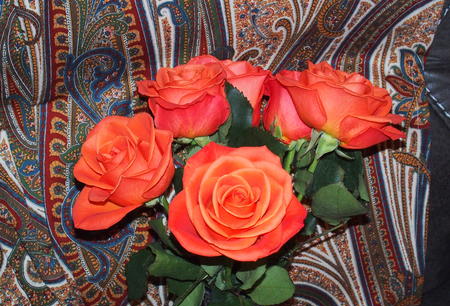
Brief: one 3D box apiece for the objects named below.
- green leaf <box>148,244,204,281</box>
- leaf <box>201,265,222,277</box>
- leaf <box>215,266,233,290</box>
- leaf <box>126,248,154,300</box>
[{"bbox_3d":[-0.036,0.082,0.600,0.043,0.008,0.022,14,70,5],"label":"green leaf"},{"bbox_3d":[-0.008,0.073,0.500,0.014,0.009,0.005,0,18,0],"label":"leaf"},{"bbox_3d":[-0.001,0.090,0.580,0.013,0.007,0.018,6,73,2],"label":"leaf"},{"bbox_3d":[-0.064,0.093,0.615,0.022,0.007,0.042,9,66,-3],"label":"leaf"}]

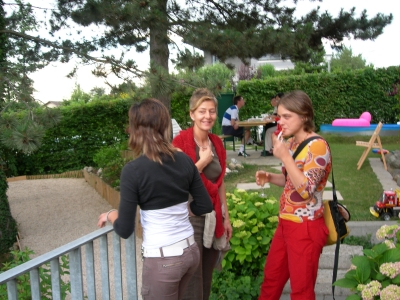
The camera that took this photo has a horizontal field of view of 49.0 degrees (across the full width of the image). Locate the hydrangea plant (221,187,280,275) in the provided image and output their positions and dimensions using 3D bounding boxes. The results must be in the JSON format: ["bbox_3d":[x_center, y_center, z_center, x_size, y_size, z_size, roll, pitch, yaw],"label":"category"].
[{"bbox_3d":[0.391,0.639,3.400,0.600,0.670,0.550,-1,4,0],"label":"hydrangea plant"}]

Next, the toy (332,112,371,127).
[{"bbox_3d":[4.658,-0.913,13.500,1.120,0.460,0.800,-1,4,0],"label":"toy"}]

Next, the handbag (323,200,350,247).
[{"bbox_3d":[0.705,0.380,2.300,0.130,0.220,0.240,-6,5,29],"label":"handbag"}]

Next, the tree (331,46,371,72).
[{"bbox_3d":[9.664,-3.909,28.210,3.000,5.400,3.000,-1,4,0],"label":"tree"}]

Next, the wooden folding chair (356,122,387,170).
[{"bbox_3d":[2.938,-0.060,7.500,0.510,0.790,0.480,0,5,16],"label":"wooden folding chair"}]

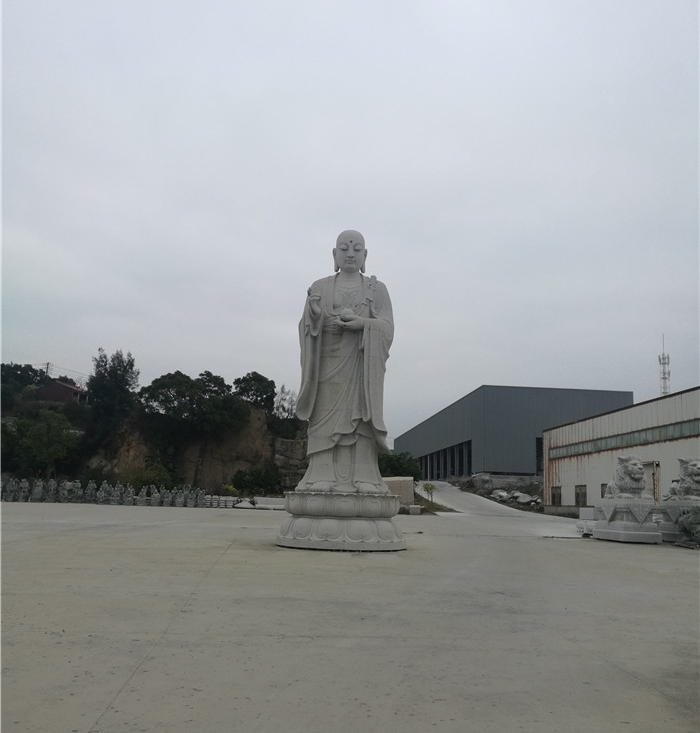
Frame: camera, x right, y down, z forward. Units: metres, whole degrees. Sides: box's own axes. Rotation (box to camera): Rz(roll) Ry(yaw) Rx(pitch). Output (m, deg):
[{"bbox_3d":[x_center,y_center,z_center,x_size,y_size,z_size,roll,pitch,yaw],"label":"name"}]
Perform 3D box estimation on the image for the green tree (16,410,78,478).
[{"bbox_3d":[-23.338,6.018,56.149,4.783,5.204,4.544,6,-11,-22],"label":"green tree"}]

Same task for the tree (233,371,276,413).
[{"bbox_3d":[-8.757,2.359,66.045,3.811,4.024,3.811,3,-11,-7],"label":"tree"}]

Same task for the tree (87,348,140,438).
[{"bbox_3d":[-20.554,2.347,63.252,4.693,7.853,4.458,5,-11,-18],"label":"tree"}]

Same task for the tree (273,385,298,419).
[{"bbox_3d":[-6.514,3.774,75.254,2.999,3.849,2.999,3,-10,-5],"label":"tree"}]

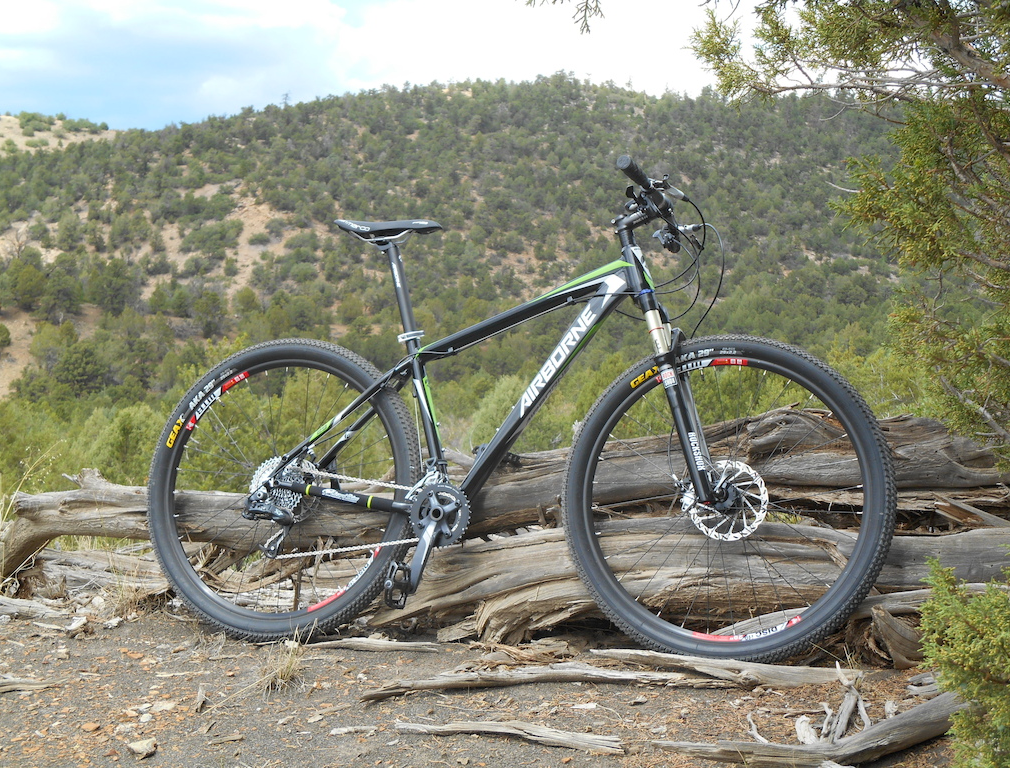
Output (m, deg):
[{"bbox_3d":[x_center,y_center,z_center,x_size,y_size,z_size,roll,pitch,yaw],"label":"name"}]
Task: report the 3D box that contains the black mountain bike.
[{"bbox_3d":[-0.014,0.088,4.179,1.825,1.068,0.680,0,-10,20],"label":"black mountain bike"}]

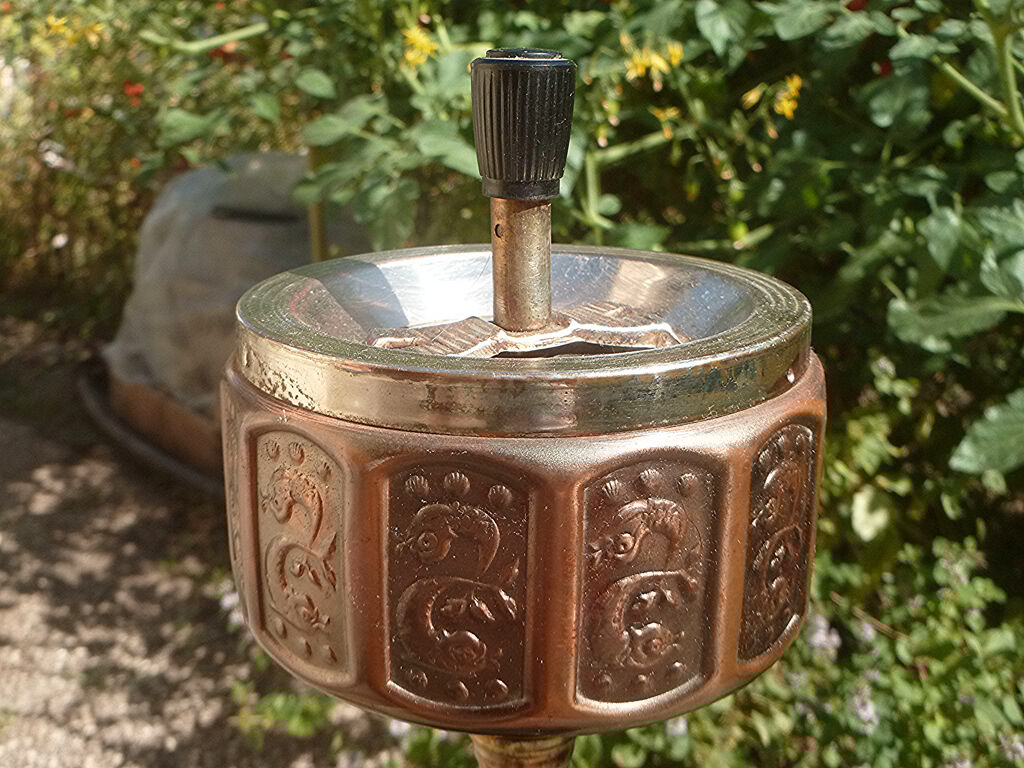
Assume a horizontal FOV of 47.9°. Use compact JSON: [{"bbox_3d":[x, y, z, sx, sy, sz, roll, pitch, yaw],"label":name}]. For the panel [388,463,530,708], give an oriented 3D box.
[{"bbox_3d":[-0.009,0.037,0.209,0.026,0.046,0.004,3,17,10],"label":"panel"}]

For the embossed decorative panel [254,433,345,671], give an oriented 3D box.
[{"bbox_3d":[-0.040,0.032,0.223,0.026,0.046,0.004,14,22,39],"label":"embossed decorative panel"}]

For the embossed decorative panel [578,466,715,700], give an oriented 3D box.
[{"bbox_3d":[0.024,0.036,0.211,0.026,0.046,0.004,-6,18,-18],"label":"embossed decorative panel"}]

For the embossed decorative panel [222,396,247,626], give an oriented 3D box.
[{"bbox_3d":[-0.059,0.024,0.249,0.004,0.046,0.026,-6,18,-18],"label":"embossed decorative panel"}]

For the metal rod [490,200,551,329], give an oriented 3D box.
[{"bbox_3d":[0.002,-0.027,0.256,0.013,0.028,0.013,0,17,0],"label":"metal rod"}]

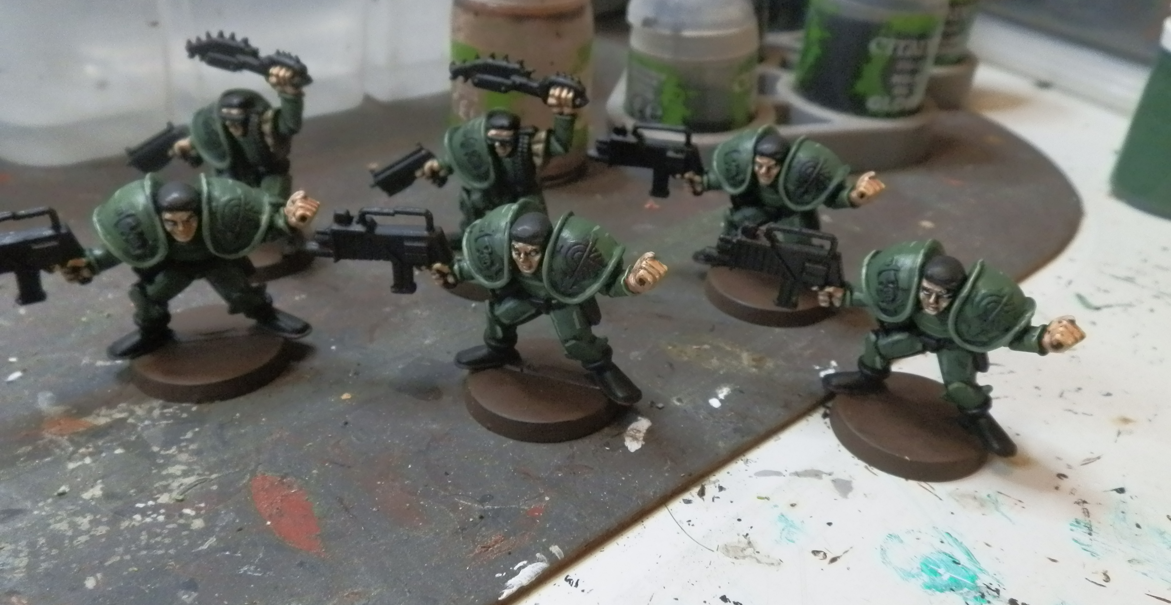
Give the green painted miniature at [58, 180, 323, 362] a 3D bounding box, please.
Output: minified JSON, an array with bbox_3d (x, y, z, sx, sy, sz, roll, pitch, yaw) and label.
[{"bbox_3d":[-0.059,-0.005,0.145,0.038,0.029,0.014,-5,32,-13],"label":"green painted miniature"}]

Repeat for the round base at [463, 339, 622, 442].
[{"bbox_3d":[-0.007,0.013,0.151,0.025,0.003,0.025,3,31,0],"label":"round base"}]

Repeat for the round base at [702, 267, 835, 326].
[{"bbox_3d":[0.036,-0.003,0.184,0.025,0.003,0.025,3,31,0],"label":"round base"}]

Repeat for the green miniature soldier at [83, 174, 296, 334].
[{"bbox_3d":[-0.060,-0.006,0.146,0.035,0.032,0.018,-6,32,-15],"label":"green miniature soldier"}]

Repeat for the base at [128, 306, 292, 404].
[{"bbox_3d":[-0.061,0.008,0.155,0.025,0.003,0.025,3,31,0],"label":"base"}]

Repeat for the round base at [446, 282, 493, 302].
[{"bbox_3d":[-0.017,-0.008,0.187,0.025,0.003,0.025,3,31,0],"label":"round base"}]

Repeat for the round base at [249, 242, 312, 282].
[{"bbox_3d":[-0.065,-0.011,0.186,0.025,0.003,0.025,3,31,-2],"label":"round base"}]

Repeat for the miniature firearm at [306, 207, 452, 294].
[{"bbox_3d":[-0.033,-0.008,0.149,0.027,0.015,0.004,5,30,20],"label":"miniature firearm"}]

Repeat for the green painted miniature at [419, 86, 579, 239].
[{"bbox_3d":[-0.016,-0.024,0.176,0.031,0.036,0.019,11,31,12],"label":"green painted miniature"}]

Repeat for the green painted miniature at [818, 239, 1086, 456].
[{"bbox_3d":[0.052,0.006,0.143,0.038,0.032,0.018,21,35,27],"label":"green painted miniature"}]

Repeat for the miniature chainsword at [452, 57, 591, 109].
[{"bbox_3d":[-0.012,-0.039,0.169,0.025,0.007,0.004,12,31,0],"label":"miniature chainsword"}]

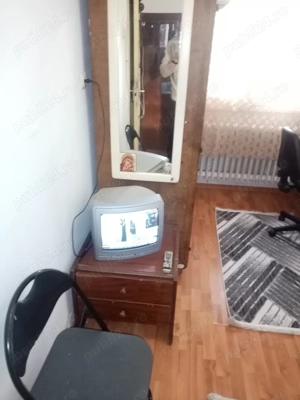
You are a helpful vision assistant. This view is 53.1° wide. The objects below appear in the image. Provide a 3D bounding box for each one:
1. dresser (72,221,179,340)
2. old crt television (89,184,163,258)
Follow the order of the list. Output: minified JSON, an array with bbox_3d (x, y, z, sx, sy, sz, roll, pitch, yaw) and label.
[{"bbox_3d":[-0.110,0.458,1.814,0.529,0.445,0.545,4,26,5],"label":"dresser"},{"bbox_3d":[-0.147,0.092,1.706,0.360,0.306,0.355,-5,26,-14],"label":"old crt television"}]

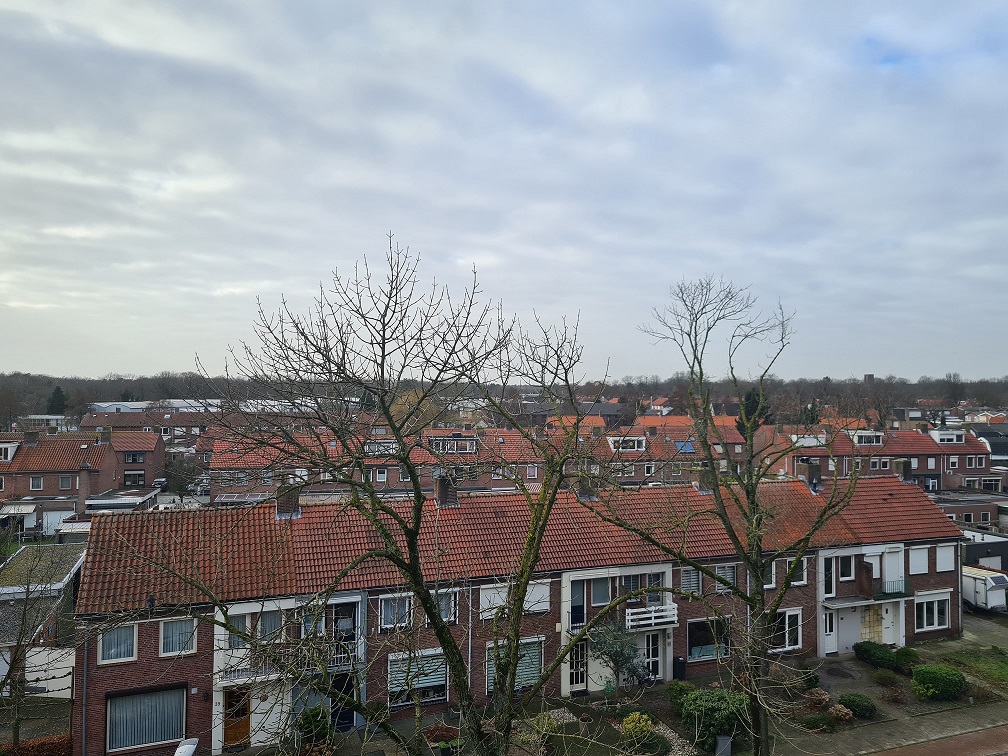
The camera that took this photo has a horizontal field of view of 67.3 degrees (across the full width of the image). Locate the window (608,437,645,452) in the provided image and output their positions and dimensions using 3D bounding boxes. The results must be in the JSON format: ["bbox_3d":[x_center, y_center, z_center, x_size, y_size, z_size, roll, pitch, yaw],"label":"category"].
[{"bbox_3d":[14.563,7.932,90.818,4.325,1.762,2.323,1,-1,-15],"label":"window"}]

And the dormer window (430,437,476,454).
[{"bbox_3d":[-5.670,7.558,85.636,5.056,1.783,2.351,1,-1,-15],"label":"dormer window"}]

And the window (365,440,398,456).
[{"bbox_3d":[-13.340,7.633,83.348,3.725,1.628,2.138,1,-1,-15],"label":"window"}]

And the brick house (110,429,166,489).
[{"bbox_3d":[-51.741,11.443,107.086,5.800,7.600,8.000,1,-1,-13],"label":"brick house"}]

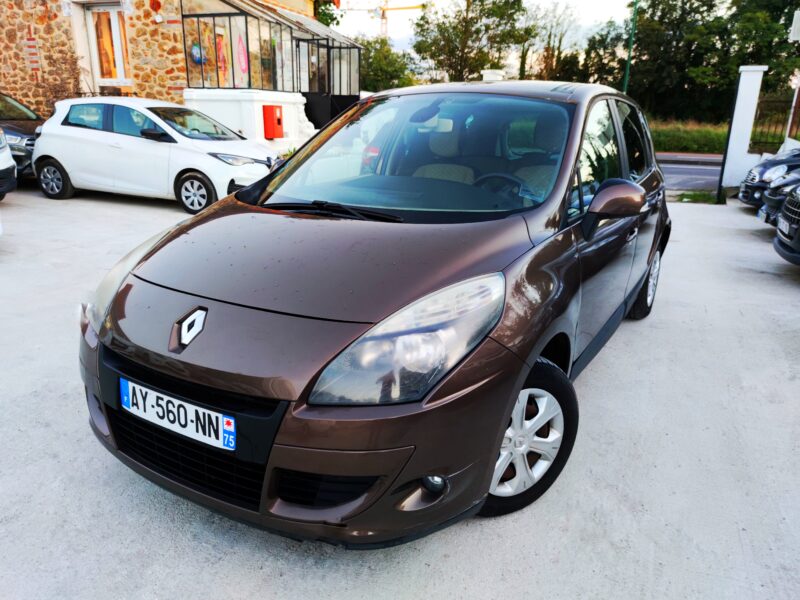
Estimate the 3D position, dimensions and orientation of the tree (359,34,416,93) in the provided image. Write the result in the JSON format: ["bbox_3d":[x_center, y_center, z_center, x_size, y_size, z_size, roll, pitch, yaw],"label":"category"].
[{"bbox_3d":[-0.797,-8.014,22.635,3.600,4.900,3.600,0,17,-2],"label":"tree"}]

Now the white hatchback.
[{"bbox_3d":[-3.800,-2.360,8.860,4.080,1.560,1.760,5,18,16],"label":"white hatchback"}]

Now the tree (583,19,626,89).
[{"bbox_3d":[14.726,-15.325,40.563,3.600,9.593,3.600,6,17,18],"label":"tree"}]

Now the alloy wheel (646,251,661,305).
[{"bbox_3d":[1.861,-0.164,4.190,0.150,0.420,0.420,10,19,30],"label":"alloy wheel"}]

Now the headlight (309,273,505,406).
[{"bbox_3d":[0.066,0.116,1.594,0.360,0.280,0.600,10,19,30],"label":"headlight"}]

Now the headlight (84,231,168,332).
[{"bbox_3d":[-1.023,-0.074,2.197,0.360,0.320,0.560,12,20,36],"label":"headlight"}]

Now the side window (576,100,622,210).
[{"bbox_3d":[0.953,-0.708,2.655,0.070,0.500,0.920,-8,10,34],"label":"side window"}]

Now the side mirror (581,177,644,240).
[{"bbox_3d":[0.839,-0.360,2.178,0.240,0.210,0.160,10,19,30],"label":"side mirror"}]

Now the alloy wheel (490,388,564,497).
[{"bbox_3d":[0.393,0.487,1.972,0.420,0.420,0.150,-8,18,-26],"label":"alloy wheel"}]

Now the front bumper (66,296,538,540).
[{"bbox_3d":[-0.523,0.353,1.942,1.780,0.580,0.650,10,19,30],"label":"front bumper"}]

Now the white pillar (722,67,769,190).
[{"bbox_3d":[6.821,-3.412,11.014,0.480,2.371,0.480,7,17,20],"label":"white pillar"}]

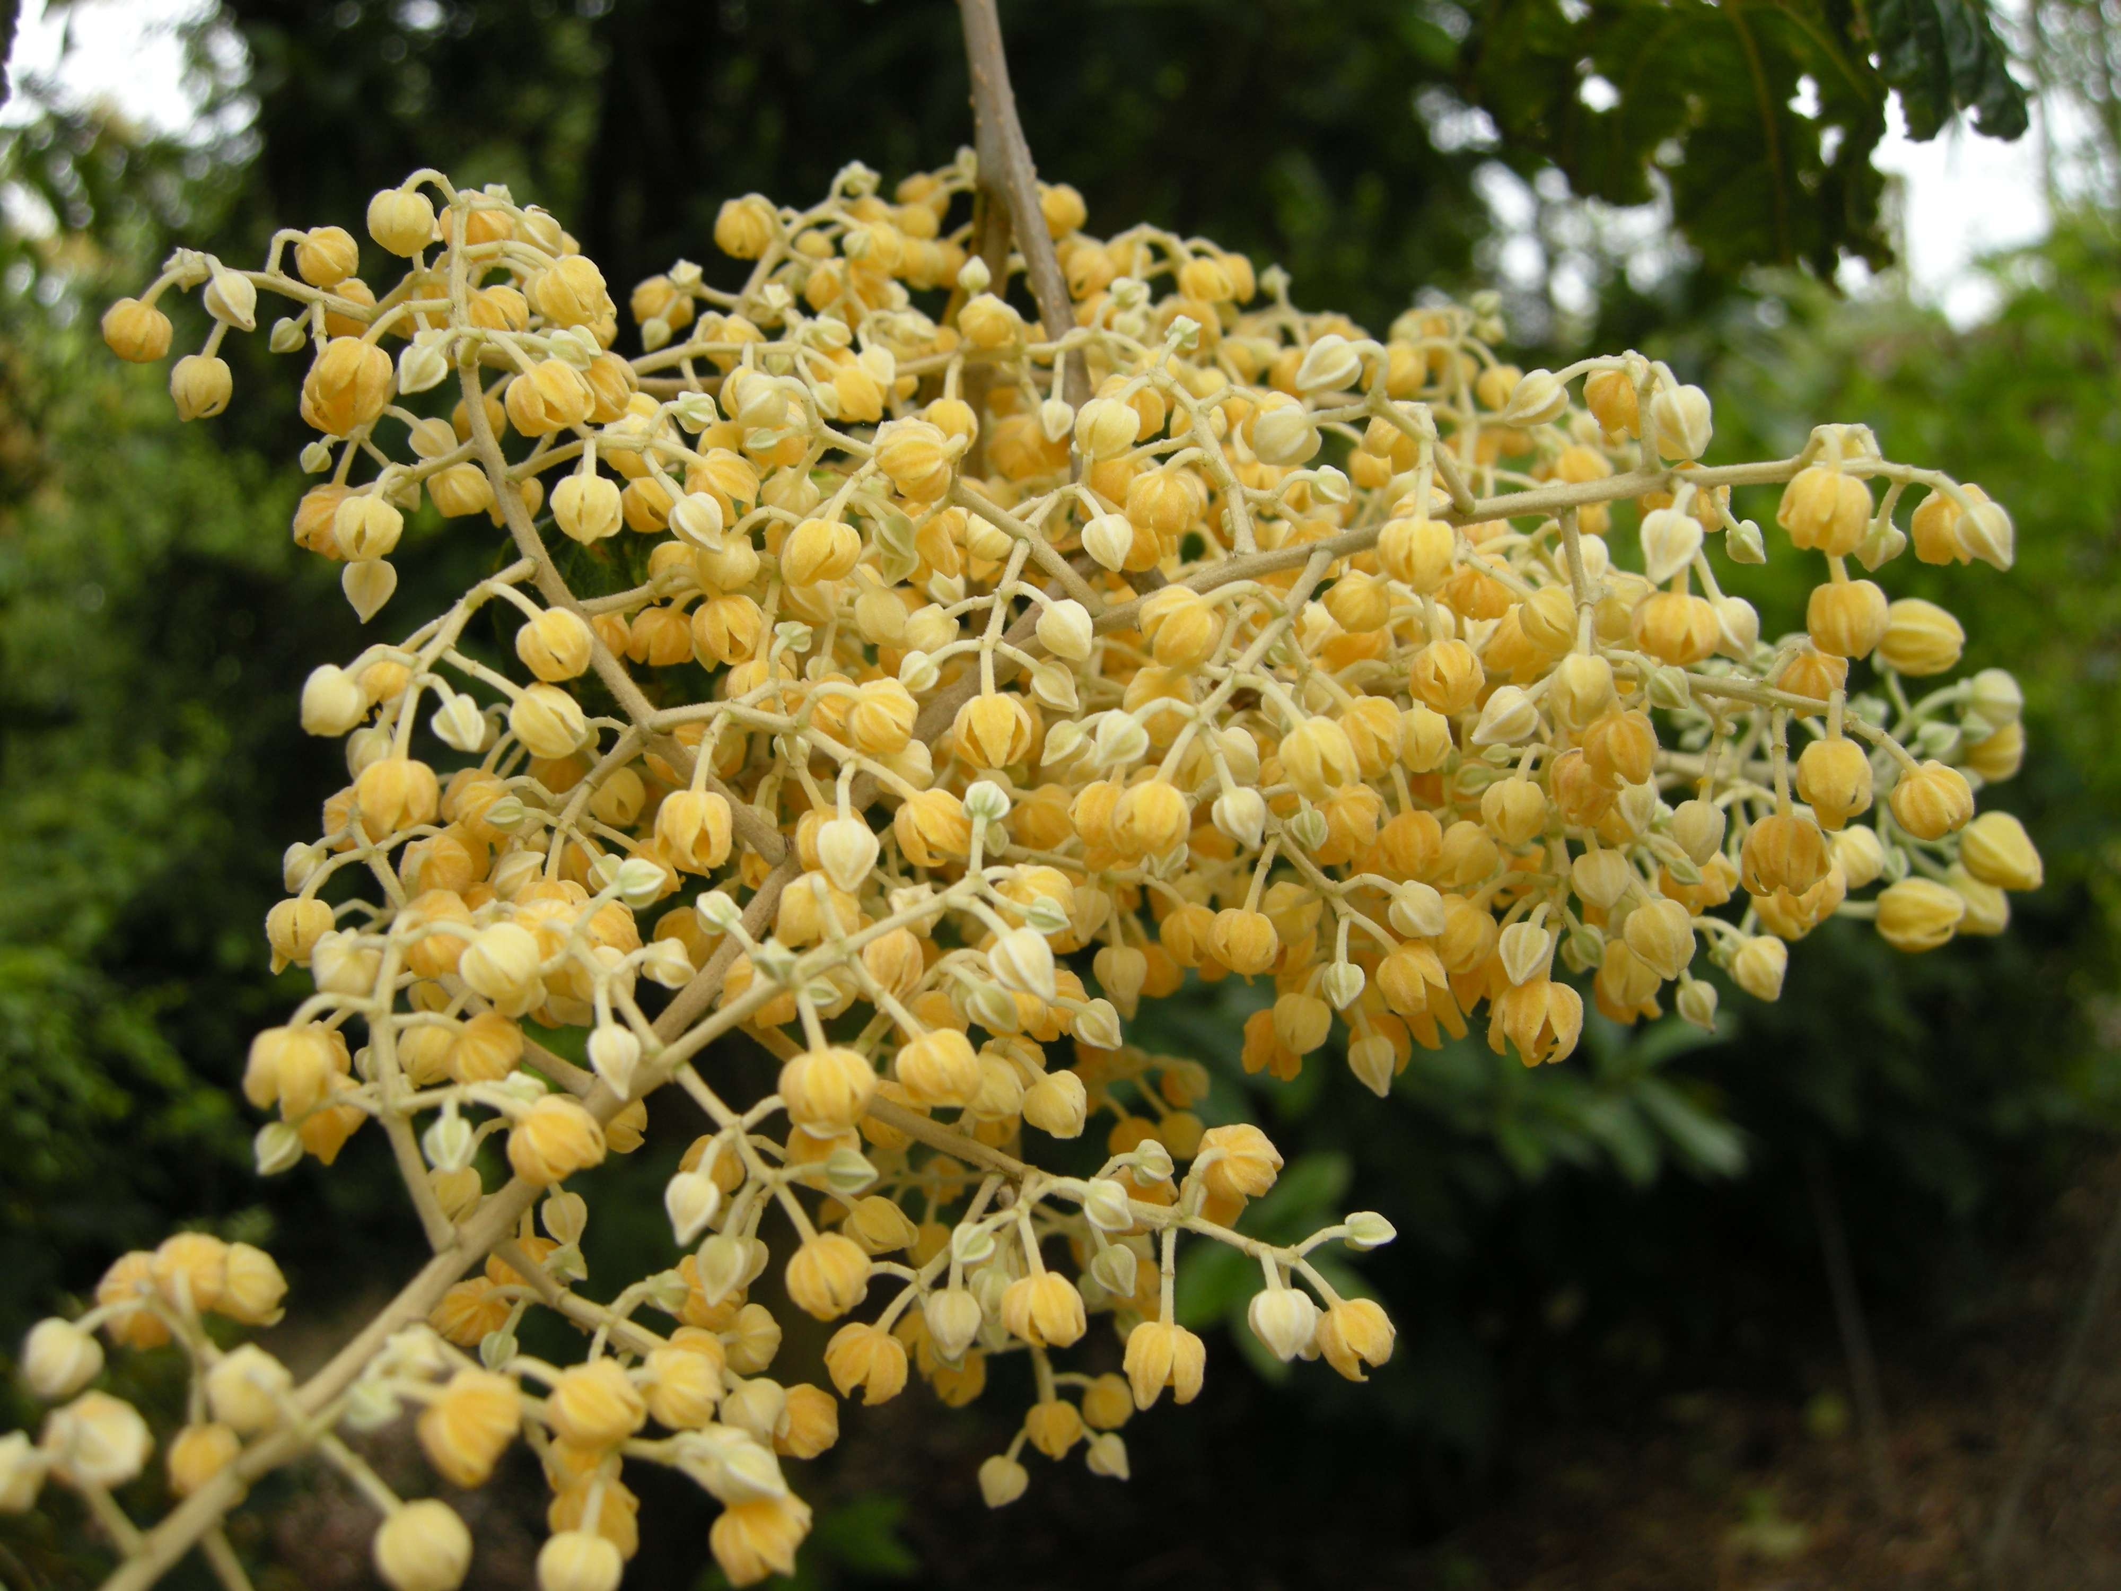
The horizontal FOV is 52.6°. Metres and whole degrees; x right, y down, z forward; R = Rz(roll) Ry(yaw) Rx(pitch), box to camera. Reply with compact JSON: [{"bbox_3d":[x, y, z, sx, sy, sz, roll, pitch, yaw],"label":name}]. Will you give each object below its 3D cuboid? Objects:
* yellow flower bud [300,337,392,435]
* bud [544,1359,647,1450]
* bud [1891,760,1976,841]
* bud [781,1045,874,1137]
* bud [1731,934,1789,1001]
[{"bbox_3d":[-0.083,-0.048,0.250,0.010,0.011,0.010,15,-12,0],"label":"yellow flower bud"},{"bbox_3d":[-0.046,0.060,0.212,0.010,0.008,0.008,25,0,15],"label":"bud"},{"bbox_3d":[0.102,0.000,0.250,0.009,0.009,0.009,43,0,29],"label":"bud"},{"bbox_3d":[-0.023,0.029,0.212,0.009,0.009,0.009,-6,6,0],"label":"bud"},{"bbox_3d":[0.088,0.022,0.270,0.007,0.009,0.007,-35,-6,0],"label":"bud"}]

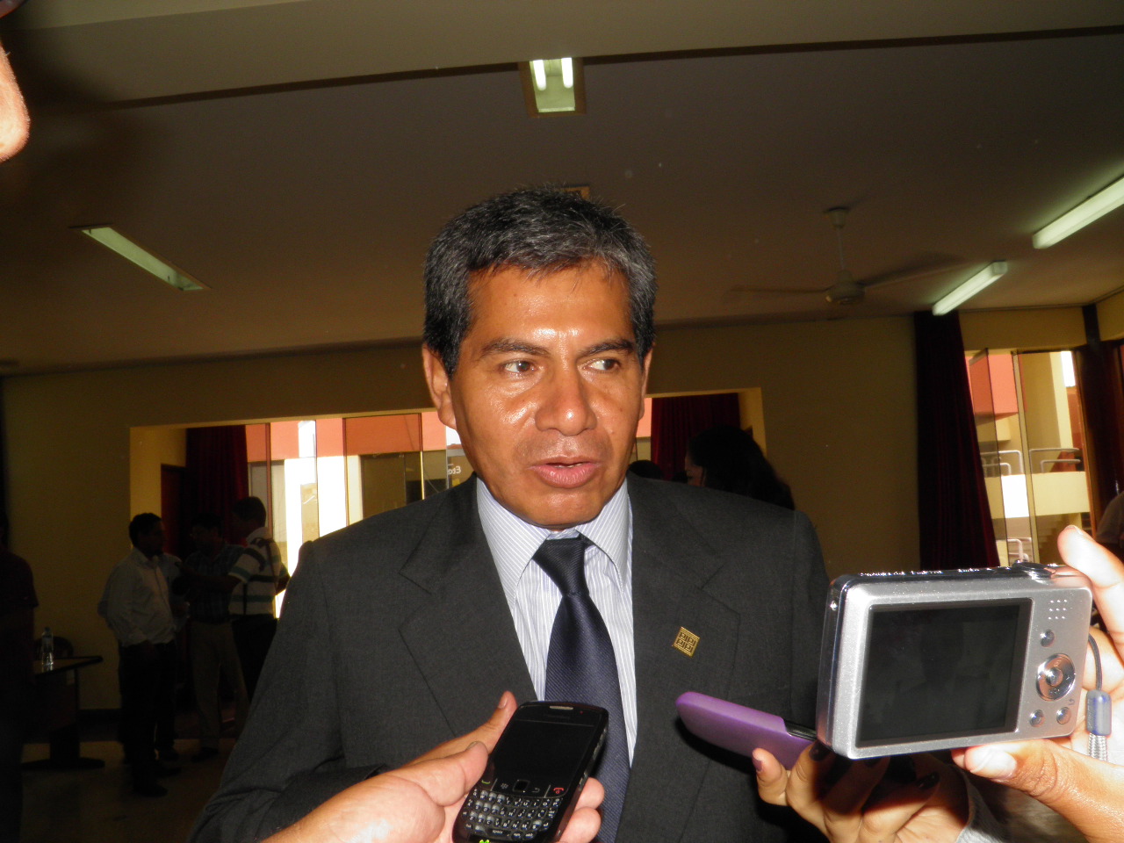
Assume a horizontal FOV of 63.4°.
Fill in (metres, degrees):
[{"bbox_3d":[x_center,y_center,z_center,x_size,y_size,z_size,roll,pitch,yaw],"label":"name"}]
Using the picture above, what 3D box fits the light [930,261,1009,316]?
[{"bbox_3d":[3.126,-1.007,6.990,0.130,0.100,1.210,-4,-7,3],"label":"light"}]

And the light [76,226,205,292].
[{"bbox_3d":[-2.423,-0.950,5.345,0.230,0.100,1.260,-4,-7,3],"label":"light"}]

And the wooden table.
[{"bbox_3d":[-3.576,2.015,5.944,0.620,0.750,1.300,-4,-7,3],"label":"wooden table"}]

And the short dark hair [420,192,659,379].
[{"bbox_3d":[-0.018,-0.097,0.720,0.182,0.175,0.200,-3,-1,-12],"label":"short dark hair"}]

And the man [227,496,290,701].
[{"bbox_3d":[-1.876,1.360,5.582,0.540,1.760,0.480,3,-9,-40],"label":"man"}]

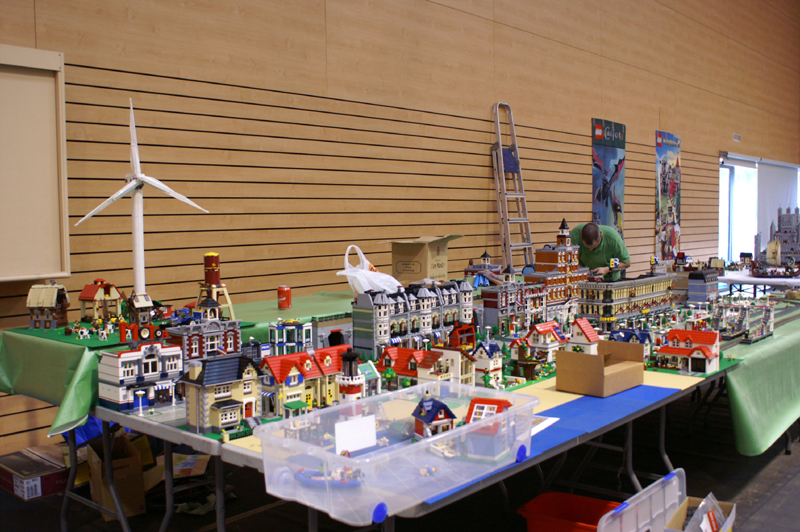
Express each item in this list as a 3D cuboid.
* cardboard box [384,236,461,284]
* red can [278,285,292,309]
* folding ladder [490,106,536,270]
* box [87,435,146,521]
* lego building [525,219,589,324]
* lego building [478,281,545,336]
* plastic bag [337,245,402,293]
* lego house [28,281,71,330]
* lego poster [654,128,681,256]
[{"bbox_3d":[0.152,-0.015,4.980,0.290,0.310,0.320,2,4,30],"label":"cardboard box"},{"bbox_3d":[-0.576,0.150,3.996,0.066,0.118,0.066,-1,4,0],"label":"red can"},{"bbox_3d":[1.030,-0.243,7.056,0.140,2.400,0.470,-7,-1,42],"label":"folding ladder"},{"bbox_3d":[-1.388,1.040,3.899,0.185,0.285,0.310,-3,4,-33],"label":"box"},{"bbox_3d":[0.987,0.022,5.024,0.210,0.640,0.503,3,5,42],"label":"lego building"},{"bbox_3d":[0.661,0.220,4.655,0.180,0.300,0.503,3,5,42],"label":"lego building"},{"bbox_3d":[-0.166,0.036,4.402,0.360,0.290,0.250,-1,4,0],"label":"plastic bag"},{"bbox_3d":[-1.478,0.161,3.369,0.128,0.196,0.130,-1,4,0],"label":"lego house"},{"bbox_3d":[3.313,-0.830,9.865,0.020,1.600,0.750,3,5,42],"label":"lego poster"}]

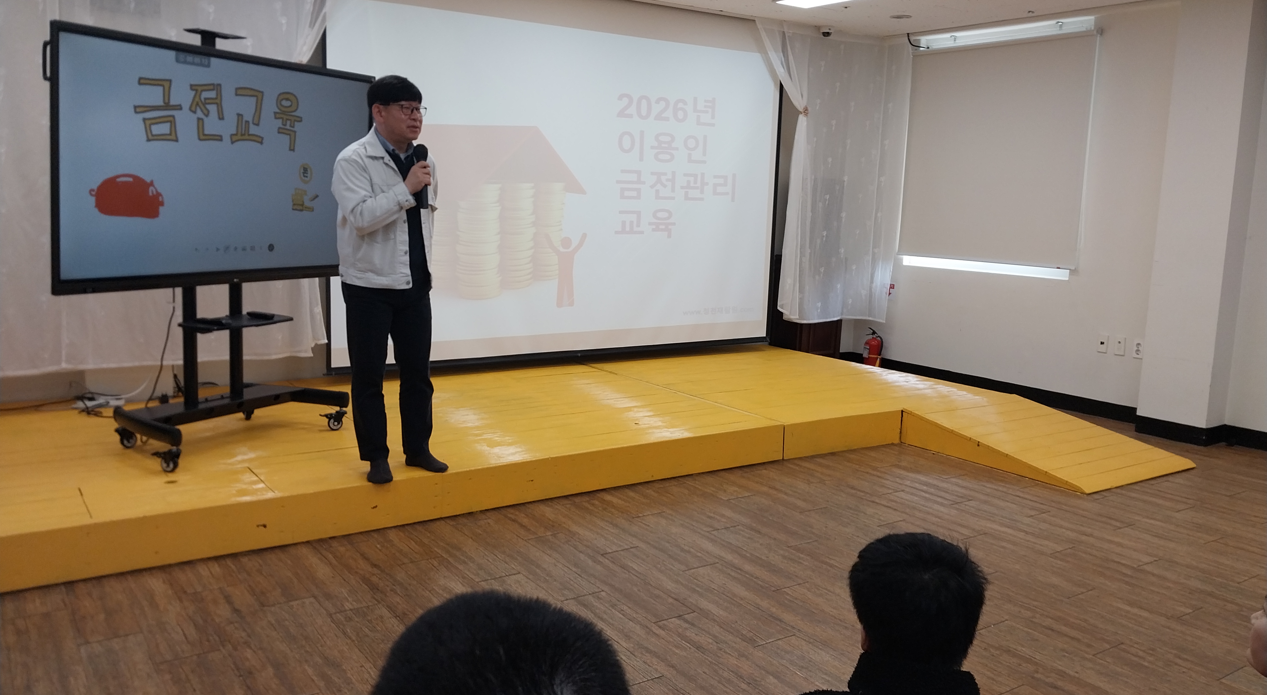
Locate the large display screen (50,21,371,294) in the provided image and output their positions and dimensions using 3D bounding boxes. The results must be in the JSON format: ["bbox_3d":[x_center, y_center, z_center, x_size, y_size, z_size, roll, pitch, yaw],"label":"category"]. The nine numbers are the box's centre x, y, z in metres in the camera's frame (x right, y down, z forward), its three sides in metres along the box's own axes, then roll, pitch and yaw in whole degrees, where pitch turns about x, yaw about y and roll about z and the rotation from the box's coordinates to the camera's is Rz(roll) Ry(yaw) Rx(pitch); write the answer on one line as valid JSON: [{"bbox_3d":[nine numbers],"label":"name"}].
[{"bbox_3d":[-1.824,-0.811,4.351,0.080,1.020,1.700,10,11,26],"label":"large display screen"}]

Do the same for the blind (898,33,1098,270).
[{"bbox_3d":[2.689,-1.490,7.280,0.080,1.670,1.620,-4,11,-34],"label":"blind"}]

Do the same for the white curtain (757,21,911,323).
[{"bbox_3d":[1.613,-1.390,7.858,1.220,2.408,0.400,-4,11,-34],"label":"white curtain"}]

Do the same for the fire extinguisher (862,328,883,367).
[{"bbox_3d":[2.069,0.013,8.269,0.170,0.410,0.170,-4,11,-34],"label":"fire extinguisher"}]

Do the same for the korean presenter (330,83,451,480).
[{"bbox_3d":[-1.016,-0.282,4.002,0.500,1.680,0.370,-7,12,-44],"label":"korean presenter"}]

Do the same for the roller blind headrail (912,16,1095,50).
[{"bbox_3d":[2.705,-2.371,7.153,0.100,0.130,1.560,-4,11,-34],"label":"roller blind headrail"}]

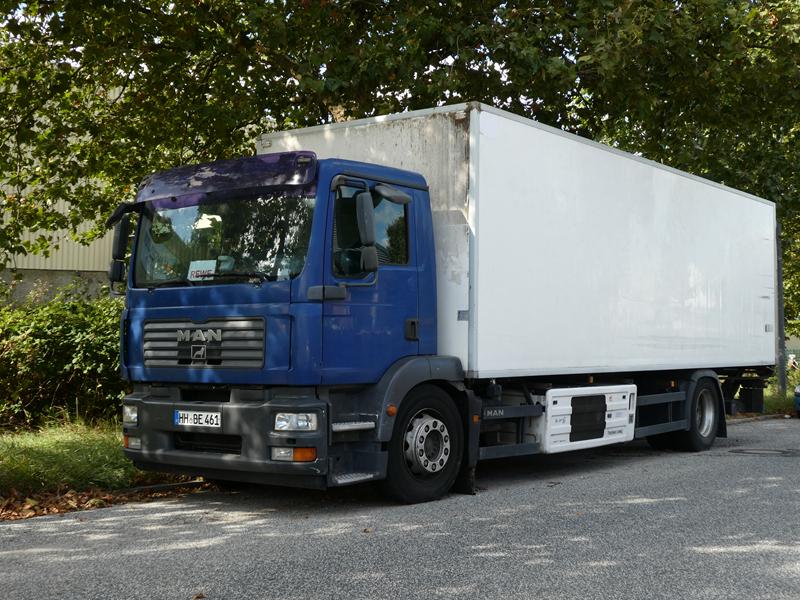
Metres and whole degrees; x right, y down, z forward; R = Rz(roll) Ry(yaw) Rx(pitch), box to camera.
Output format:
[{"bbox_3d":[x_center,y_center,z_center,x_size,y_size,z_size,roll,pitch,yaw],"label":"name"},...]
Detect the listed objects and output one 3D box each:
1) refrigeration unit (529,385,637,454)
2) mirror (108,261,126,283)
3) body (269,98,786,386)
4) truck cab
[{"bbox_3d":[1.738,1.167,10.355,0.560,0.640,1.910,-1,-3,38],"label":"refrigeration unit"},{"bbox_3d":[-2.443,-0.244,8.803,0.110,0.190,0.180,2,-2,-32],"label":"mirror"},{"bbox_3d":[1.966,-0.349,12.272,2.600,2.309,7.705,-1,-3,38],"label":"body"},{"bbox_3d":[-1.004,0.236,8.379,2.360,2.530,1.800,-1,-3,38],"label":"truck cab"}]

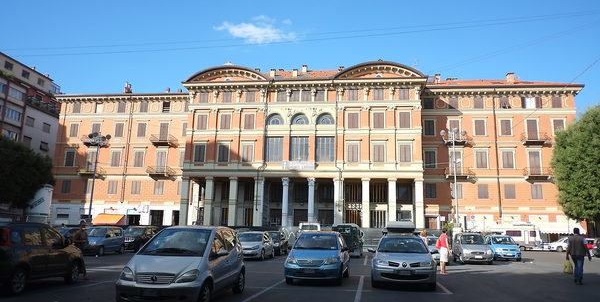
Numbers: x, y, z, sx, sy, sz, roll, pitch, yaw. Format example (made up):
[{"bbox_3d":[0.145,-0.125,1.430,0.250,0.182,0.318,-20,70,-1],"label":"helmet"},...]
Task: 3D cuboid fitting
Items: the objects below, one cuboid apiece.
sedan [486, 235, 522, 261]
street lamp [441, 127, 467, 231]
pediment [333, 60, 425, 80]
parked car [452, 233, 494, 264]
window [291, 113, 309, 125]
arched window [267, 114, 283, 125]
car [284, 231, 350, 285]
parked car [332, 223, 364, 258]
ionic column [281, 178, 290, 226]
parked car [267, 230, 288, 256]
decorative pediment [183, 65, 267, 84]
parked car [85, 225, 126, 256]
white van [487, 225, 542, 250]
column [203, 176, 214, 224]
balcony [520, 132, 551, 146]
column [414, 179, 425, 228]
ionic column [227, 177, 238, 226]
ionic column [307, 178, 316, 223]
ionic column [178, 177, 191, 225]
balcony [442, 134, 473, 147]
[{"bbox_3d":[13.025,6.234,28.968,1.600,1.540,3.540,-1,-11,11],"label":"sedan"},{"bbox_3d":[12.931,2.433,37.151,2.100,9.000,2.100,0,-11,7],"label":"street lamp"},{"bbox_3d":[9.471,-9.489,54.087,10.537,2.275,1.500,0,-11,7],"label":"pediment"},{"bbox_3d":[10.117,5.667,26.418,1.780,1.660,4.400,-1,-11,14],"label":"parked car"},{"bbox_3d":[0.065,-4.035,57.868,2.378,1.597,0.400,0,-10,6],"label":"window"},{"bbox_3d":[-3.176,-4.046,58.206,2.432,1.580,0.400,0,-10,6],"label":"arched window"},{"bbox_3d":[0.645,3.337,14.320,1.670,1.510,3.850,-1,-10,10],"label":"car"},{"bbox_3d":[3.181,5.674,28.558,1.800,1.980,4.400,-1,-11,10],"label":"parked car"},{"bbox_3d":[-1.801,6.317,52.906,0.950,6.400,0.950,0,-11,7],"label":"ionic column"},{"bbox_3d":[-1.675,5.801,28.769,1.680,1.450,3.850,0,-10,7],"label":"parked car"},{"bbox_3d":[-9.224,-9.415,56.430,10.605,2.172,1.500,0,-11,7],"label":"decorative pediment"},{"bbox_3d":[-11.218,5.088,25.379,1.520,1.440,3.340,1,-11,4],"label":"parked car"},{"bbox_3d":[25.169,10.176,53.000,5.700,2.850,2.200,0,-10,6],"label":"white van"},{"bbox_3d":[-11.498,6.923,57.259,1.080,7.042,1.020,0,-10,6],"label":"column"},{"bbox_3d":[27.471,-1.426,52.667,2.768,1.330,1.000,0,-11,7],"label":"balcony"},{"bbox_3d":[13.910,6.480,52.357,1.030,6.400,1.030,0,-11,7],"label":"column"},{"bbox_3d":[-8.135,6.484,55.029,1.000,6.400,1.000,0,-11,7],"label":"ionic column"},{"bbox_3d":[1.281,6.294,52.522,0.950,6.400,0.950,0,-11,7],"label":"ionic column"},{"bbox_3d":[-14.616,6.932,57.581,1.080,7.023,1.020,0,-10,6],"label":"ionic column"},{"bbox_3d":[18.689,-1.298,53.749,2.725,1.393,1.000,0,-11,7],"label":"balcony"}]

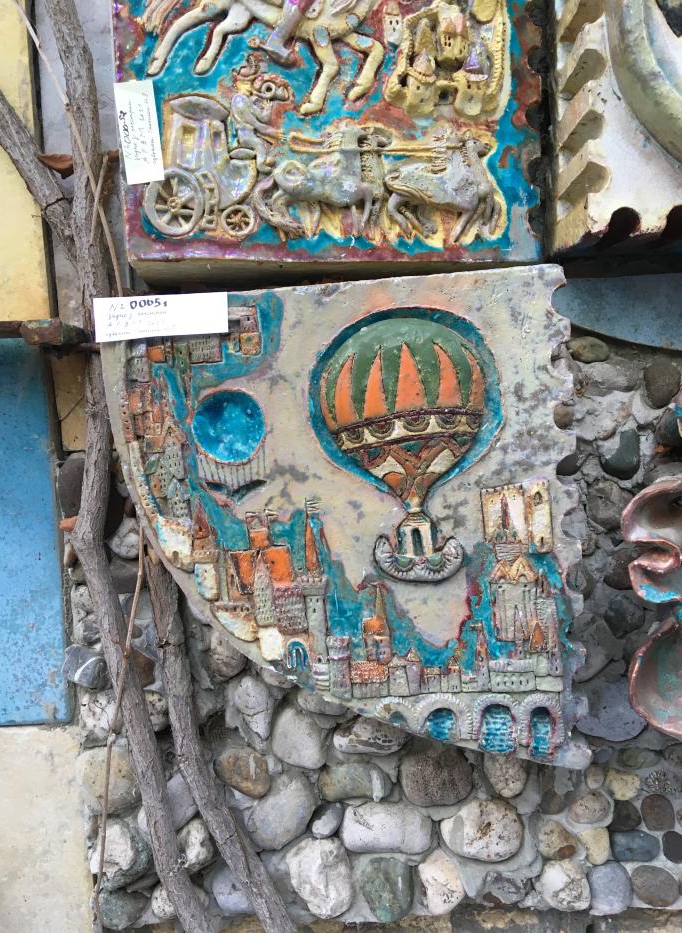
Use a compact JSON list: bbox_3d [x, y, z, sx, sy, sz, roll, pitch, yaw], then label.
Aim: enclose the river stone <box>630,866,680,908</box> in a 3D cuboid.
[{"bbox_3d":[0.350,0.467,0.869,0.053,0.046,0.034,-2,5,0],"label":"river stone"}]

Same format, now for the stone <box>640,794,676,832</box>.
[{"bbox_3d":[0.335,0.366,0.826,0.036,0.039,0.025,-2,8,2],"label":"stone"}]

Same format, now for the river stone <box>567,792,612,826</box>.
[{"bbox_3d":[0.251,0.346,0.788,0.044,0.033,0.028,-1,5,0],"label":"river stone"}]

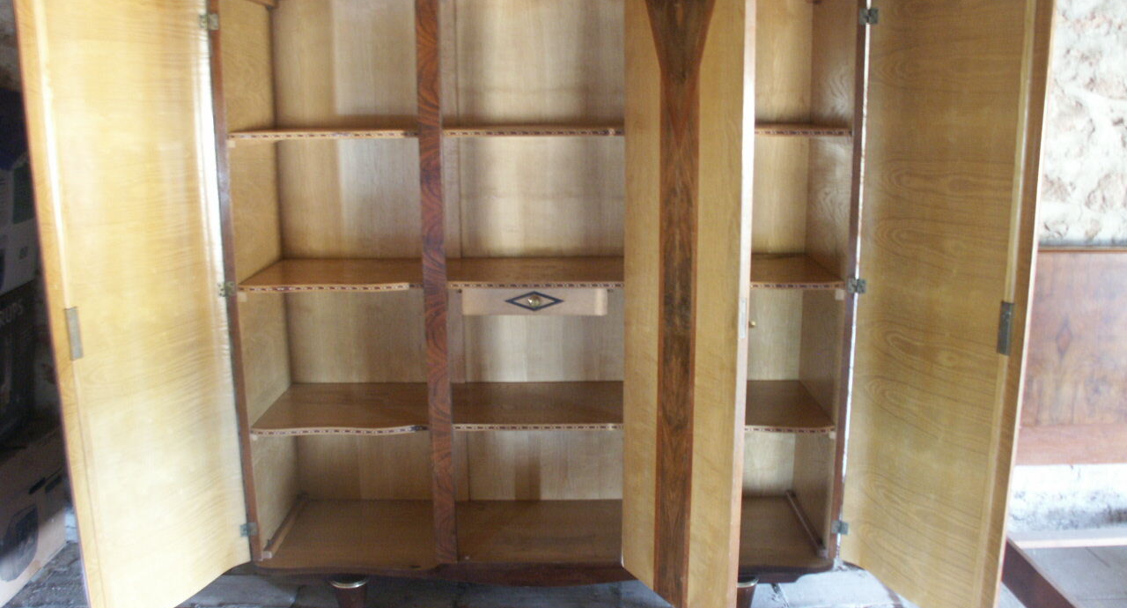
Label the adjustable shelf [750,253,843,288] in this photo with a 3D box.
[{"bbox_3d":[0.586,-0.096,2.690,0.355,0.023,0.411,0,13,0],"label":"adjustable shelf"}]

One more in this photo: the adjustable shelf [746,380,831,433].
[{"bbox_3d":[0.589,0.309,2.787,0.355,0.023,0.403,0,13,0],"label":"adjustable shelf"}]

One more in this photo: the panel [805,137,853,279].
[{"bbox_3d":[0.777,-0.299,2.683,0.020,0.387,0.398,-1,12,0],"label":"panel"}]

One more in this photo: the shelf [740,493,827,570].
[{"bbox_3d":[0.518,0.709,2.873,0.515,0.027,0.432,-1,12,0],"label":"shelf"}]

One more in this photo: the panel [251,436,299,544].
[{"bbox_3d":[-0.895,0.511,2.829,0.025,0.378,0.411,0,13,0],"label":"panel"}]

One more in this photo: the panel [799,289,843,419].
[{"bbox_3d":[0.777,0.105,2.735,0.025,0.397,0.411,0,13,0],"label":"panel"}]

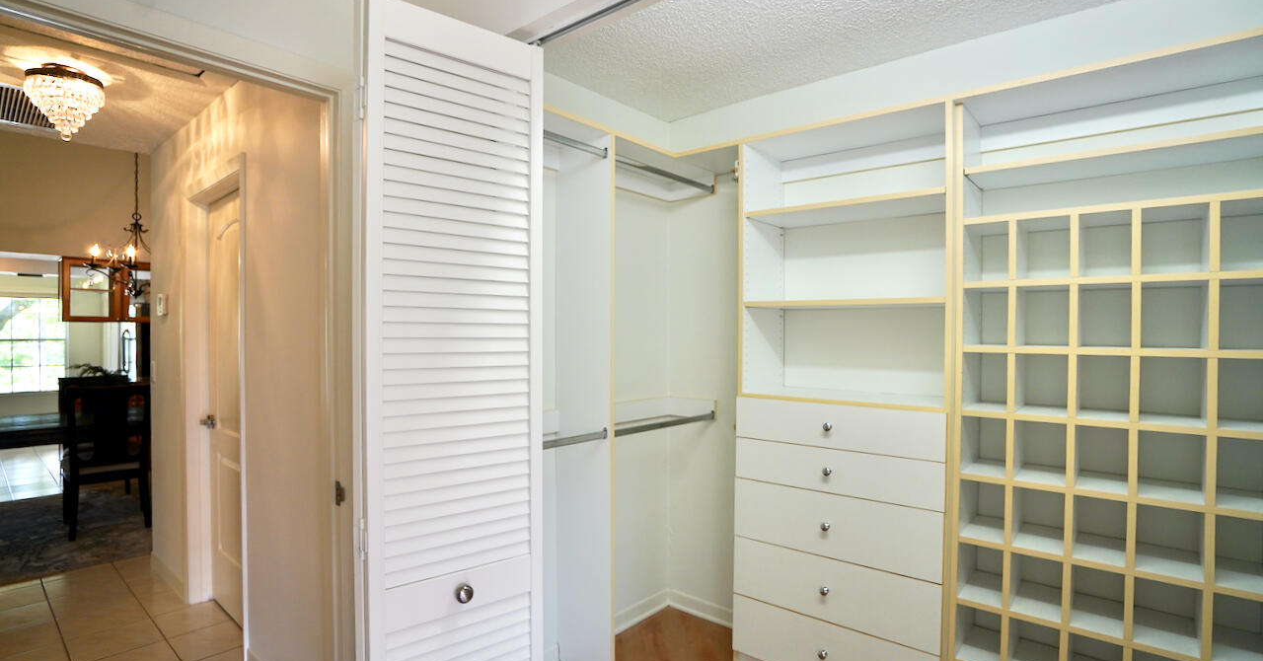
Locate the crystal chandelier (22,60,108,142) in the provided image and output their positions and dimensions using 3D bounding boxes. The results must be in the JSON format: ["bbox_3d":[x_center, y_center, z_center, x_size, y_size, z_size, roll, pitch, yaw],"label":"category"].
[{"bbox_3d":[-2.310,-0.920,2.295,0.255,0.285,0.255,0,0,37],"label":"crystal chandelier"}]

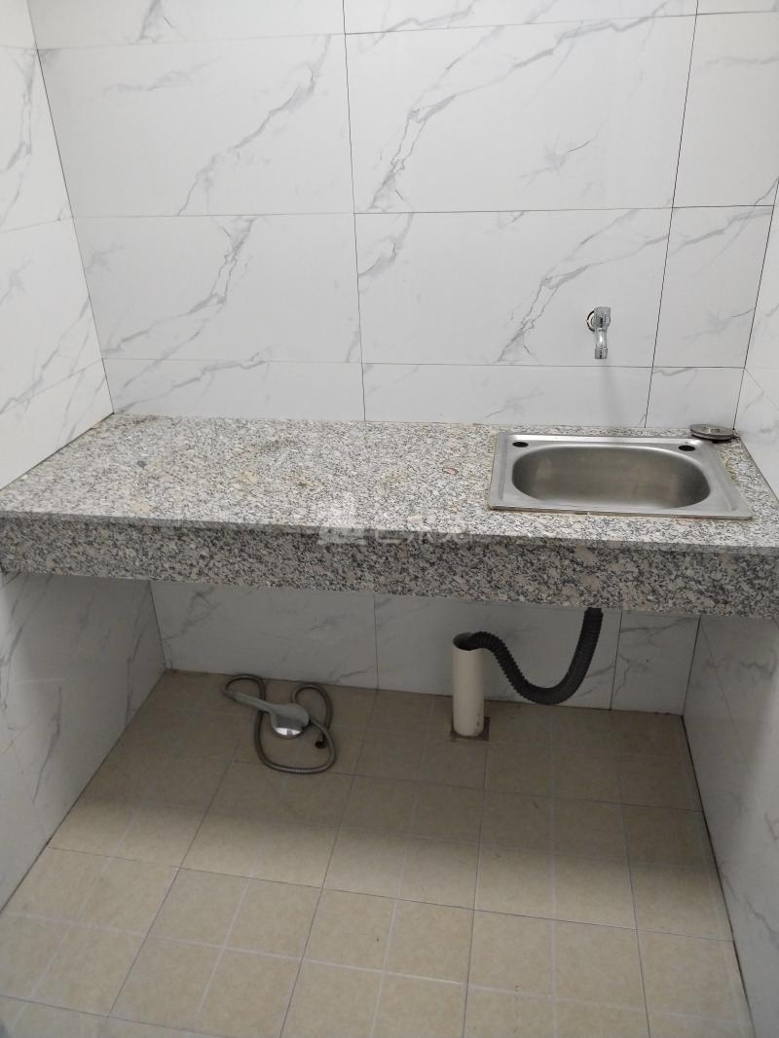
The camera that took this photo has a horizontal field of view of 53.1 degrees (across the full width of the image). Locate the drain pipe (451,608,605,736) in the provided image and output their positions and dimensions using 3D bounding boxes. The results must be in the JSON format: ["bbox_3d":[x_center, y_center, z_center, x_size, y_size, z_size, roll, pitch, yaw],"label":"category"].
[{"bbox_3d":[0.302,0.324,1.768,0.317,0.500,0.176,3,28,10],"label":"drain pipe"}]

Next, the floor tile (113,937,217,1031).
[{"bbox_3d":[-0.394,0.829,1.393,0.149,0.010,0.149,3,28,10],"label":"floor tile"}]

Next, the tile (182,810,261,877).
[{"bbox_3d":[-0.341,0.689,1.652,0.150,0.010,0.150,3,28,10],"label":"tile"}]

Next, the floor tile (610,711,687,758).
[{"bbox_3d":[0.632,0.532,1.897,0.167,0.010,0.155,3,28,10],"label":"floor tile"}]

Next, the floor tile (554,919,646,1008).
[{"bbox_3d":[0.371,0.798,1.395,0.150,0.010,0.150,3,28,10],"label":"floor tile"}]

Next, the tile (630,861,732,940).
[{"bbox_3d":[0.553,0.740,1.502,0.167,0.010,0.150,3,28,10],"label":"tile"}]

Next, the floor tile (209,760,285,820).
[{"bbox_3d":[-0.315,0.624,1.786,0.150,0.010,0.150,3,28,10],"label":"floor tile"}]

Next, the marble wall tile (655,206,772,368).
[{"bbox_3d":[0.613,-0.436,1.492,0.173,0.300,0.010,3,28,10],"label":"marble wall tile"}]

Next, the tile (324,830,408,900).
[{"bbox_3d":[-0.045,0.705,1.602,0.150,0.010,0.150,3,28,10],"label":"tile"}]

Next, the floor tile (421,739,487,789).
[{"bbox_3d":[0.155,0.577,1.836,0.150,0.010,0.150,3,28,10],"label":"floor tile"}]

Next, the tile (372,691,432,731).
[{"bbox_3d":[0.033,0.501,1.999,0.150,0.010,0.155,3,28,10],"label":"tile"}]

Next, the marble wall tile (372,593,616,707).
[{"bbox_3d":[0.263,0.338,1.969,0.600,0.290,0.010,3,28,10],"label":"marble wall tile"}]

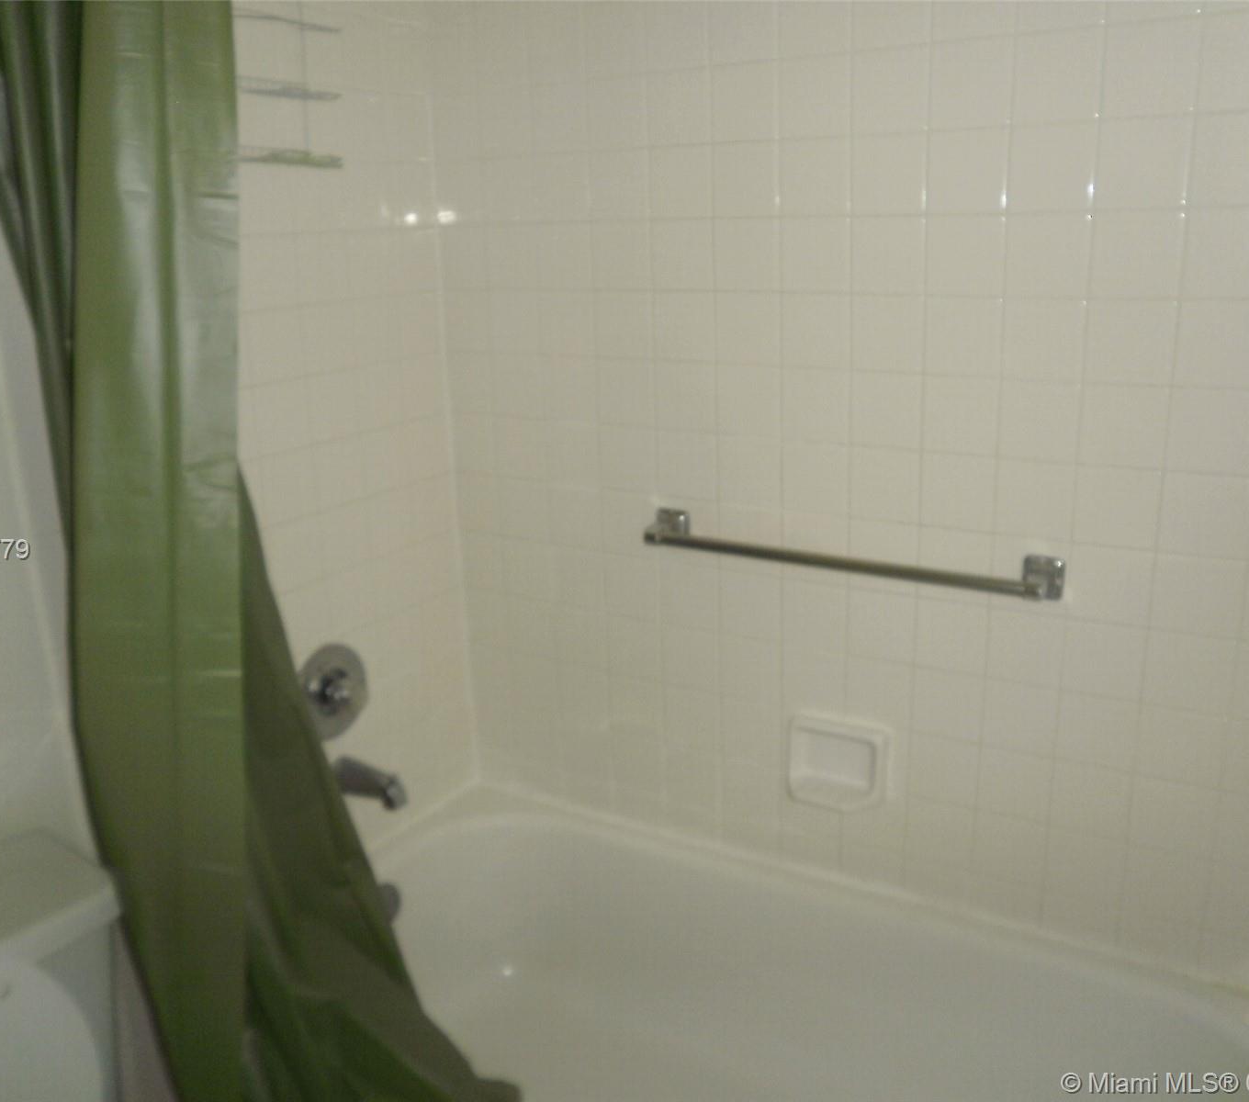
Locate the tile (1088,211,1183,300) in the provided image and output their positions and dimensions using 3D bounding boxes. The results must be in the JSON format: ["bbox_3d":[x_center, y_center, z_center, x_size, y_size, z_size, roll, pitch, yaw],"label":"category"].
[{"bbox_3d":[0.651,-0.375,1.395,0.108,0.108,0.009,8,20,31],"label":"tile"}]

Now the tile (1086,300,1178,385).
[{"bbox_3d":[0.657,-0.270,1.430,0.108,0.108,0.009,8,21,31],"label":"tile"}]

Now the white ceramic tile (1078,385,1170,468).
[{"bbox_3d":[0.660,-0.166,1.458,0.108,0.108,0.009,8,21,31],"label":"white ceramic tile"}]

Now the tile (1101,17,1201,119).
[{"bbox_3d":[0.638,-0.583,1.336,0.108,0.108,0.009,8,20,31],"label":"tile"}]

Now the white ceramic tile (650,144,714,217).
[{"bbox_3d":[0.090,-0.566,1.697,0.108,0.108,0.009,8,21,31],"label":"white ceramic tile"}]

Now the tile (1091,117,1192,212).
[{"bbox_3d":[0.645,-0.480,1.365,0.108,0.108,0.009,8,20,31],"label":"tile"}]

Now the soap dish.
[{"bbox_3d":[0.344,0.348,1.783,0.160,0.142,0.060,8,20,31],"label":"soap dish"}]

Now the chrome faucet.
[{"bbox_3d":[-0.431,0.400,1.878,0.148,0.075,0.056,8,20,31],"label":"chrome faucet"}]

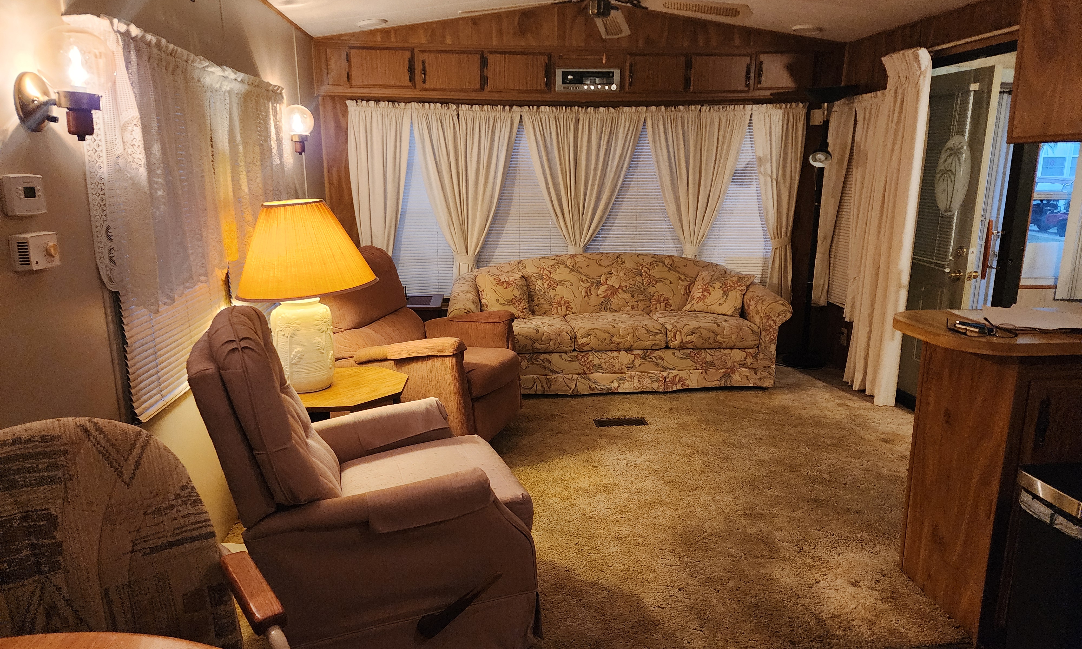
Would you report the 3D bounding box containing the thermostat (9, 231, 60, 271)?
[{"bbox_3d":[-1.057,-0.155,1.510,0.047,0.069,0.094,-1,12,-5],"label":"thermostat"}]

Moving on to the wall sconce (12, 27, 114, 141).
[{"bbox_3d":[-1.001,-0.514,1.542,0.172,0.230,0.145,-1,12,-5],"label":"wall sconce"}]

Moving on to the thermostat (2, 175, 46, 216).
[{"bbox_3d":[-1.069,-0.269,1.494,0.026,0.080,0.094,-1,12,-5],"label":"thermostat"}]

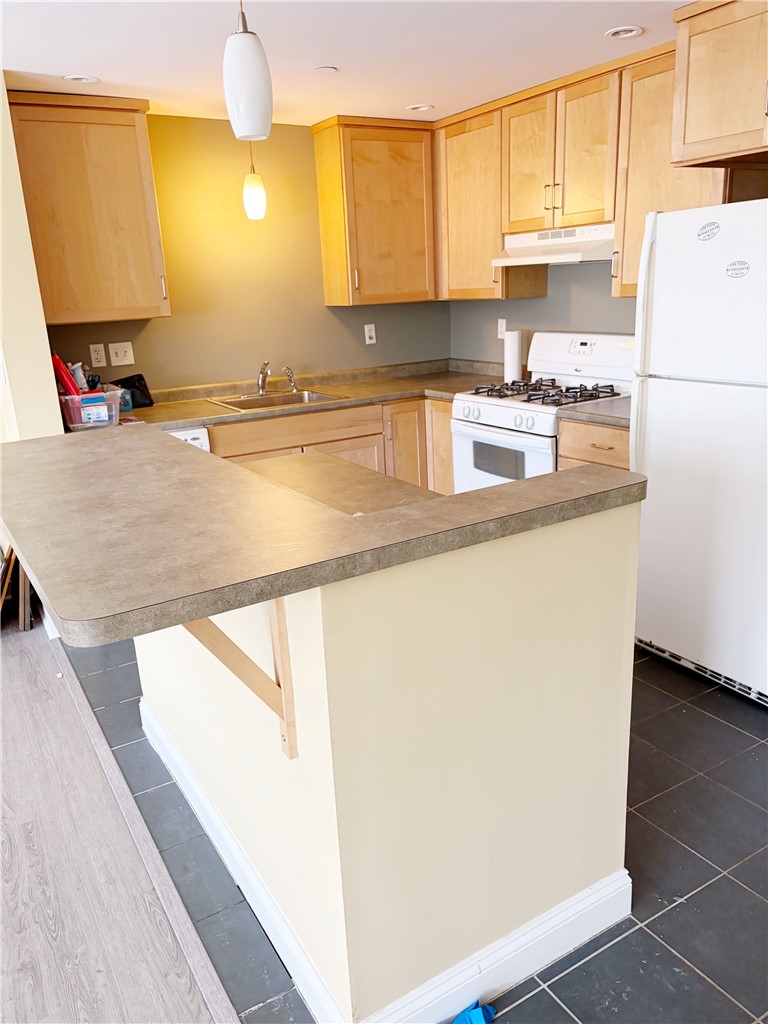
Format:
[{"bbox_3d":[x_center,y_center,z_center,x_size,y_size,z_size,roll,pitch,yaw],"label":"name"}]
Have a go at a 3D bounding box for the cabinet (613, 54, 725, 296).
[{"bbox_3d":[1.285,-1.371,3.187,0.329,0.916,0.530,-12,19,-29],"label":"cabinet"}]

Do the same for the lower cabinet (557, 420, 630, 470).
[{"bbox_3d":[1.228,0.002,3.497,0.625,0.877,0.511,-12,19,-29],"label":"lower cabinet"}]

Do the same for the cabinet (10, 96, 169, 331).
[{"bbox_3d":[-1.414,-1.407,3.672,0.595,0.956,0.333,-12,19,-29],"label":"cabinet"}]

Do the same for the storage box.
[{"bbox_3d":[-1.409,-0.497,3.647,0.262,0.159,0.373,-12,19,-29],"label":"storage box"}]

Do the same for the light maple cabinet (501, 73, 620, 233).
[{"bbox_3d":[0.940,-1.671,3.682,0.329,0.590,0.761,-12,19,-29],"label":"light maple cabinet"}]

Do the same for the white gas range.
[{"bbox_3d":[0.845,-0.277,3.958,0.691,1.188,0.768,-12,19,-29],"label":"white gas range"}]

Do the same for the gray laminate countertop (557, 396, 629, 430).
[{"bbox_3d":[1.199,-0.434,3.364,0.645,0.037,0.511,-12,19,-29],"label":"gray laminate countertop"}]

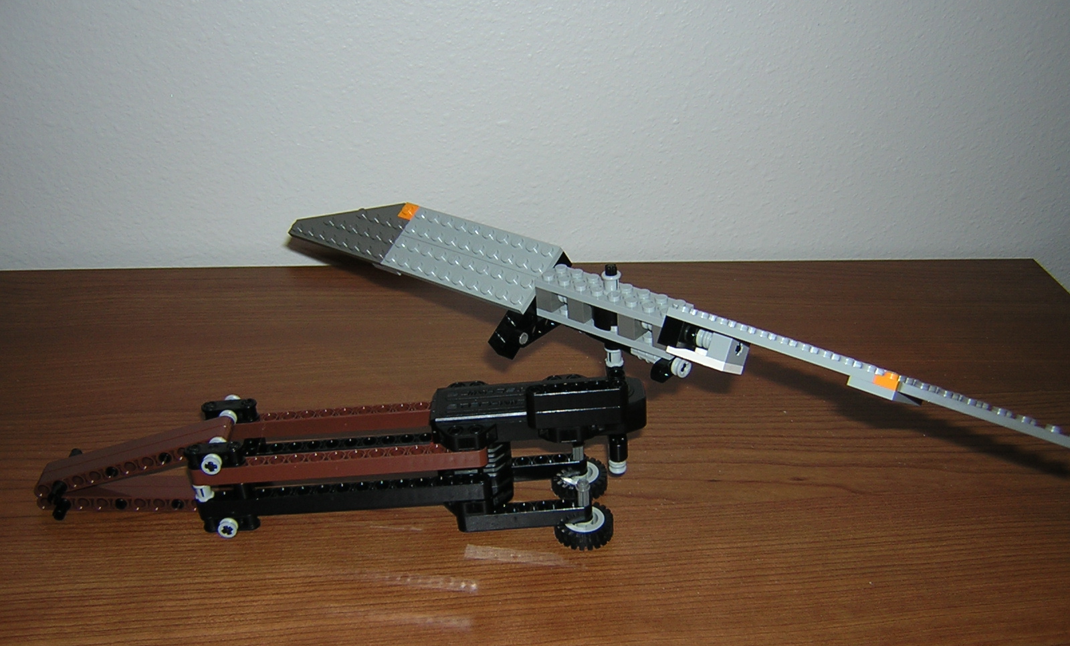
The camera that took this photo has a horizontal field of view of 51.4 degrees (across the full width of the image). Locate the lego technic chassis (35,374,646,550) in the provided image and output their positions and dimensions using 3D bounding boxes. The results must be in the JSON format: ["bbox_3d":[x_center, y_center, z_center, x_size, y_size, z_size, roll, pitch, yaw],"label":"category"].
[{"bbox_3d":[-0.082,0.046,0.451,0.253,0.072,0.056,1,28,-3],"label":"lego technic chassis"}]

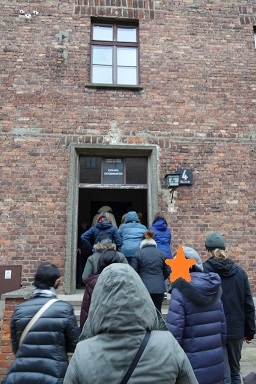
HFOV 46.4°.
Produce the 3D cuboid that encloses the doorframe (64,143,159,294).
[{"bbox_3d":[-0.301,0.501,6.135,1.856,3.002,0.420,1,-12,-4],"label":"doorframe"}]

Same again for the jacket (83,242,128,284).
[{"bbox_3d":[-0.301,1.038,4.000,0.600,0.720,0.360,0,-12,-2],"label":"jacket"}]

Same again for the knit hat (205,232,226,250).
[{"bbox_3d":[0.850,0.481,2.900,0.190,0.175,0.220,1,-12,-7],"label":"knit hat"}]

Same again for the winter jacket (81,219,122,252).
[{"bbox_3d":[-0.461,0.818,5.200,0.700,0.700,0.360,0,-12,-2],"label":"winter jacket"}]

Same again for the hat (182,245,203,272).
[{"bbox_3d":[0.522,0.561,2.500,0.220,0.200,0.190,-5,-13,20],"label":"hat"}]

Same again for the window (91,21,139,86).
[{"bbox_3d":[-0.296,-3.205,6.837,1.117,1.689,0.150,1,-12,-4],"label":"window"}]

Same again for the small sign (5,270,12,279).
[{"bbox_3d":[-2.107,1.461,5.264,0.117,0.150,0.012,1,-12,-4],"label":"small sign"}]

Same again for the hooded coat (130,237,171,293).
[{"bbox_3d":[0.324,1.035,4.150,0.560,0.730,0.340,1,-12,-4],"label":"hooded coat"}]

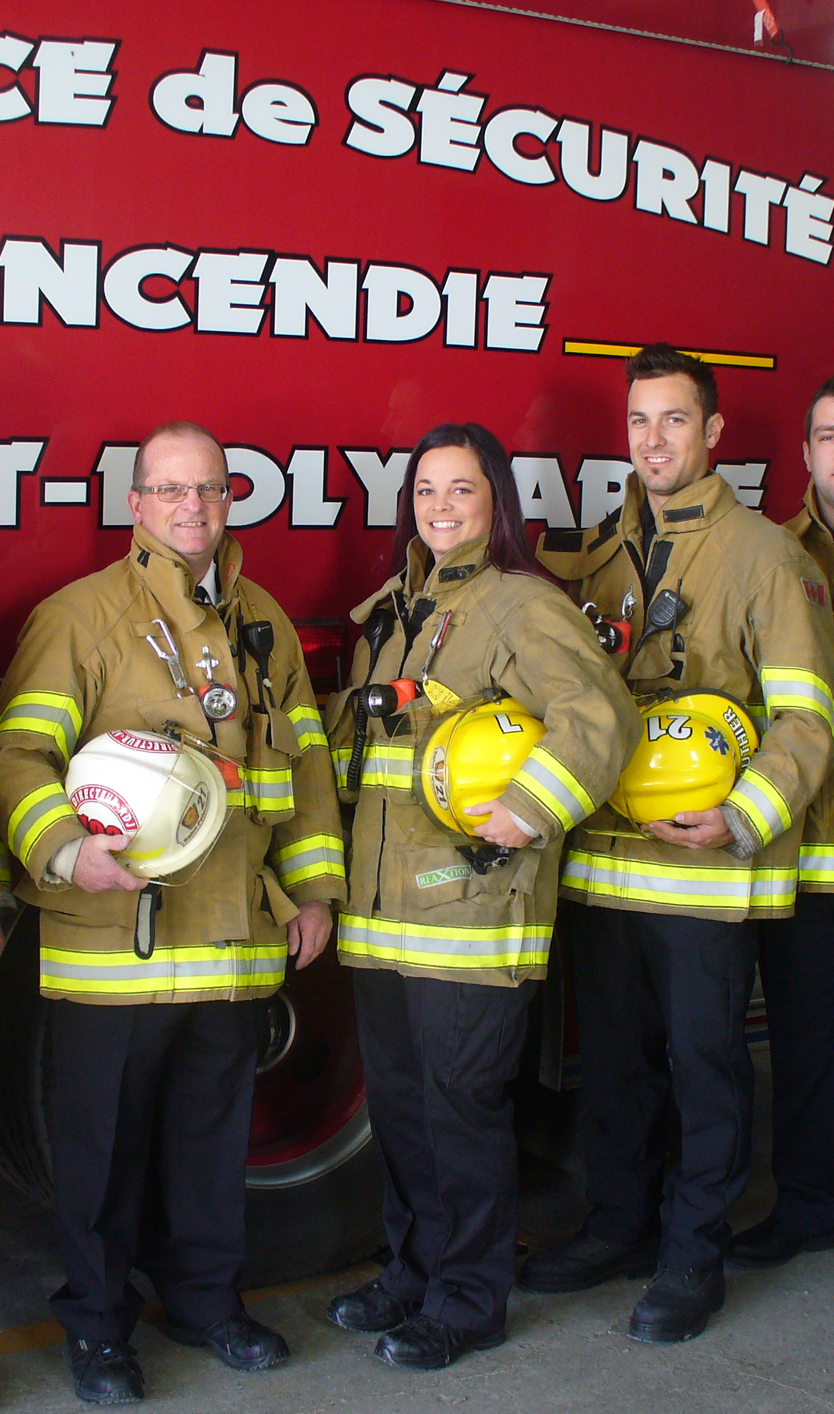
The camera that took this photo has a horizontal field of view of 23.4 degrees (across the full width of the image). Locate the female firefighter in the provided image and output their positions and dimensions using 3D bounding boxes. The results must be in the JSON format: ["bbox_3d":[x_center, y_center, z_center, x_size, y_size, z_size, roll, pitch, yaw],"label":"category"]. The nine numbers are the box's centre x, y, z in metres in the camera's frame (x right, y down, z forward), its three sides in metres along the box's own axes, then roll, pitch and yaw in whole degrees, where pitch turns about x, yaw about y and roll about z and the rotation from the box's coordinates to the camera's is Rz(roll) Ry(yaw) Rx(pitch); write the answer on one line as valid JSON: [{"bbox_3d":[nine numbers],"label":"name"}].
[{"bbox_3d":[0.088,0.348,3.731,0.540,1.700,0.430,6,8,39],"label":"female firefighter"}]

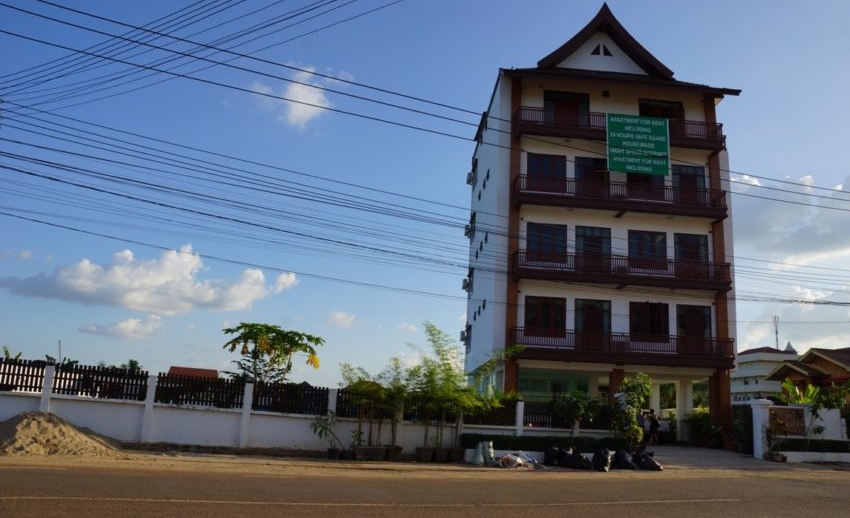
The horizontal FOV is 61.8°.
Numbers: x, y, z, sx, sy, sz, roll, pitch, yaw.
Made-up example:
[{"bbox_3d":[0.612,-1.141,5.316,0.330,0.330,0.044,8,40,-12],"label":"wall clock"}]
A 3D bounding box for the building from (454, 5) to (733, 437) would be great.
[{"bbox_3d":[8.030,-0.983,36.770,10.900,20.400,10.800,4,-13,-4],"label":"building"}]

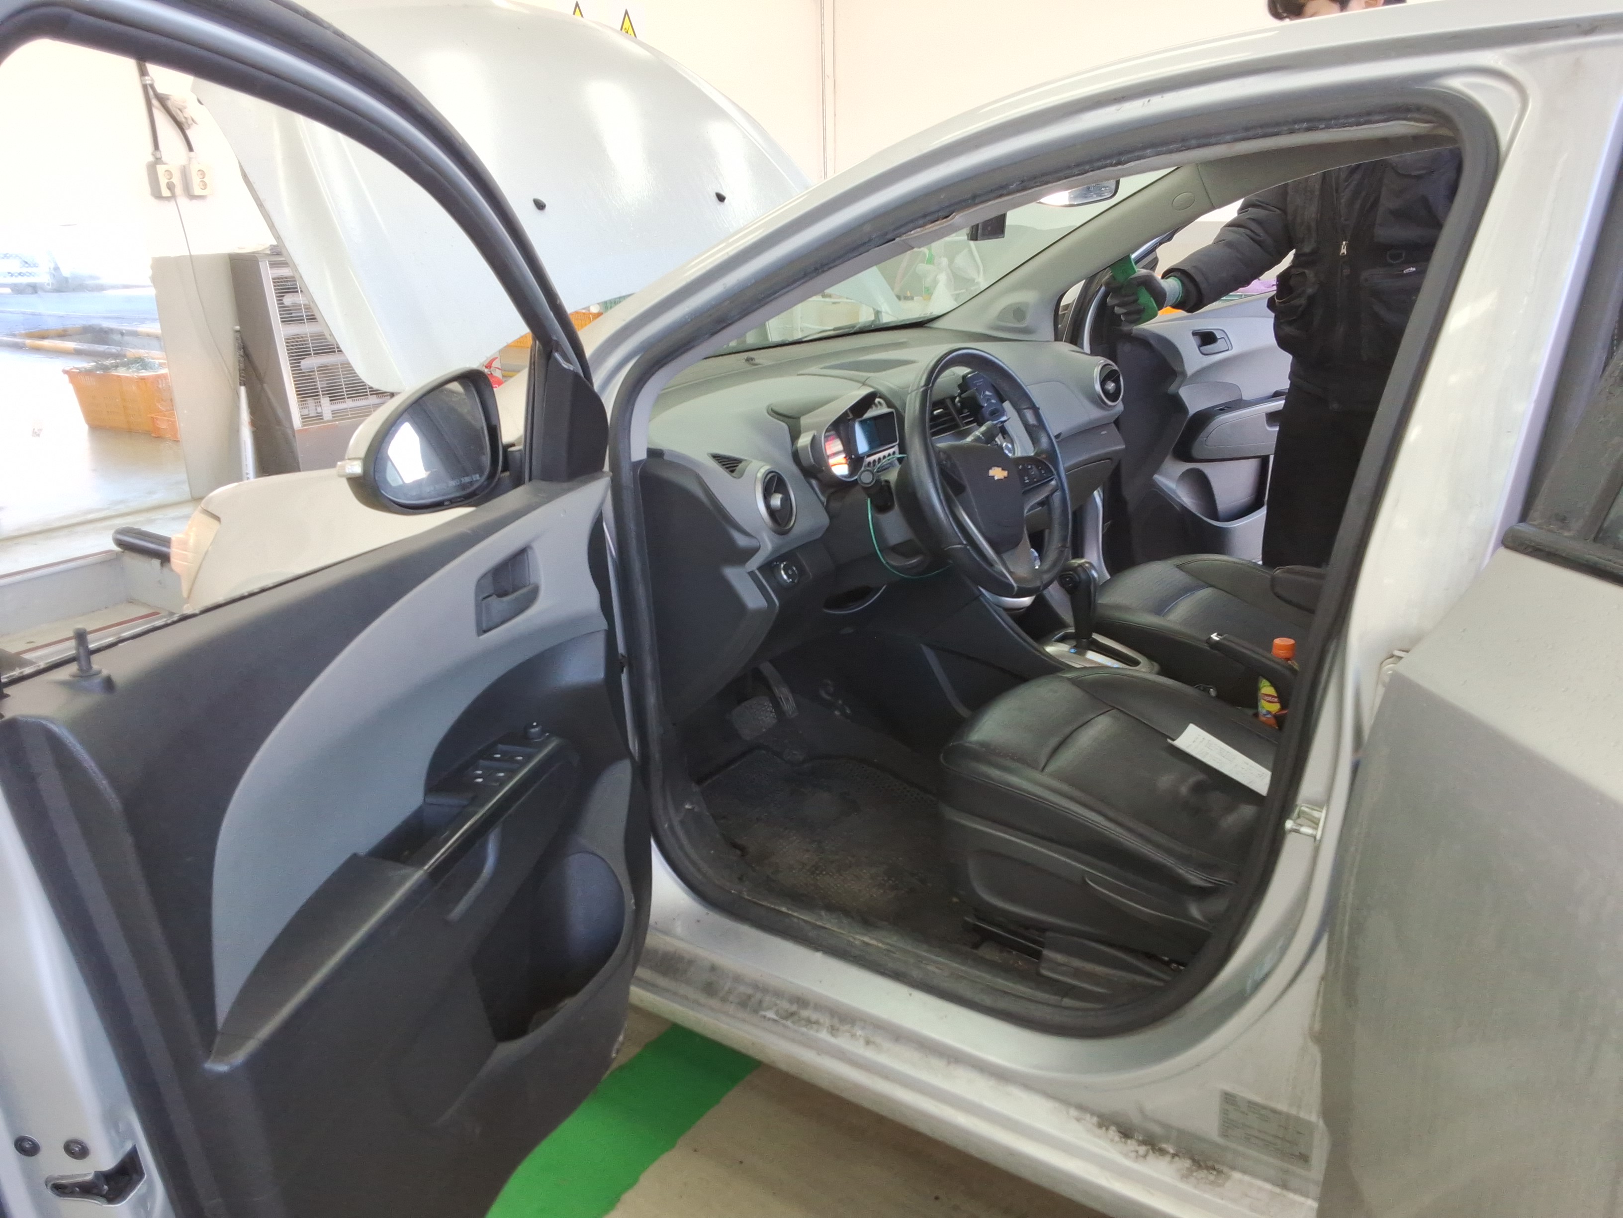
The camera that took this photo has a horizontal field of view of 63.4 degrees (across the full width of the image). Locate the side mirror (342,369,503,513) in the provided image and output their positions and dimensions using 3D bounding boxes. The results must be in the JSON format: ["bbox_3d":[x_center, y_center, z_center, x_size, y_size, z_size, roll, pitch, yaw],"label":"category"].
[{"bbox_3d":[-0.480,-0.206,1.610,0.195,0.165,0.100,-4,20,-10],"label":"side mirror"}]

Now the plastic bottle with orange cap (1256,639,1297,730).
[{"bbox_3d":[0.758,0.148,2.143,0.066,0.210,0.066,7,21,20],"label":"plastic bottle with orange cap"}]

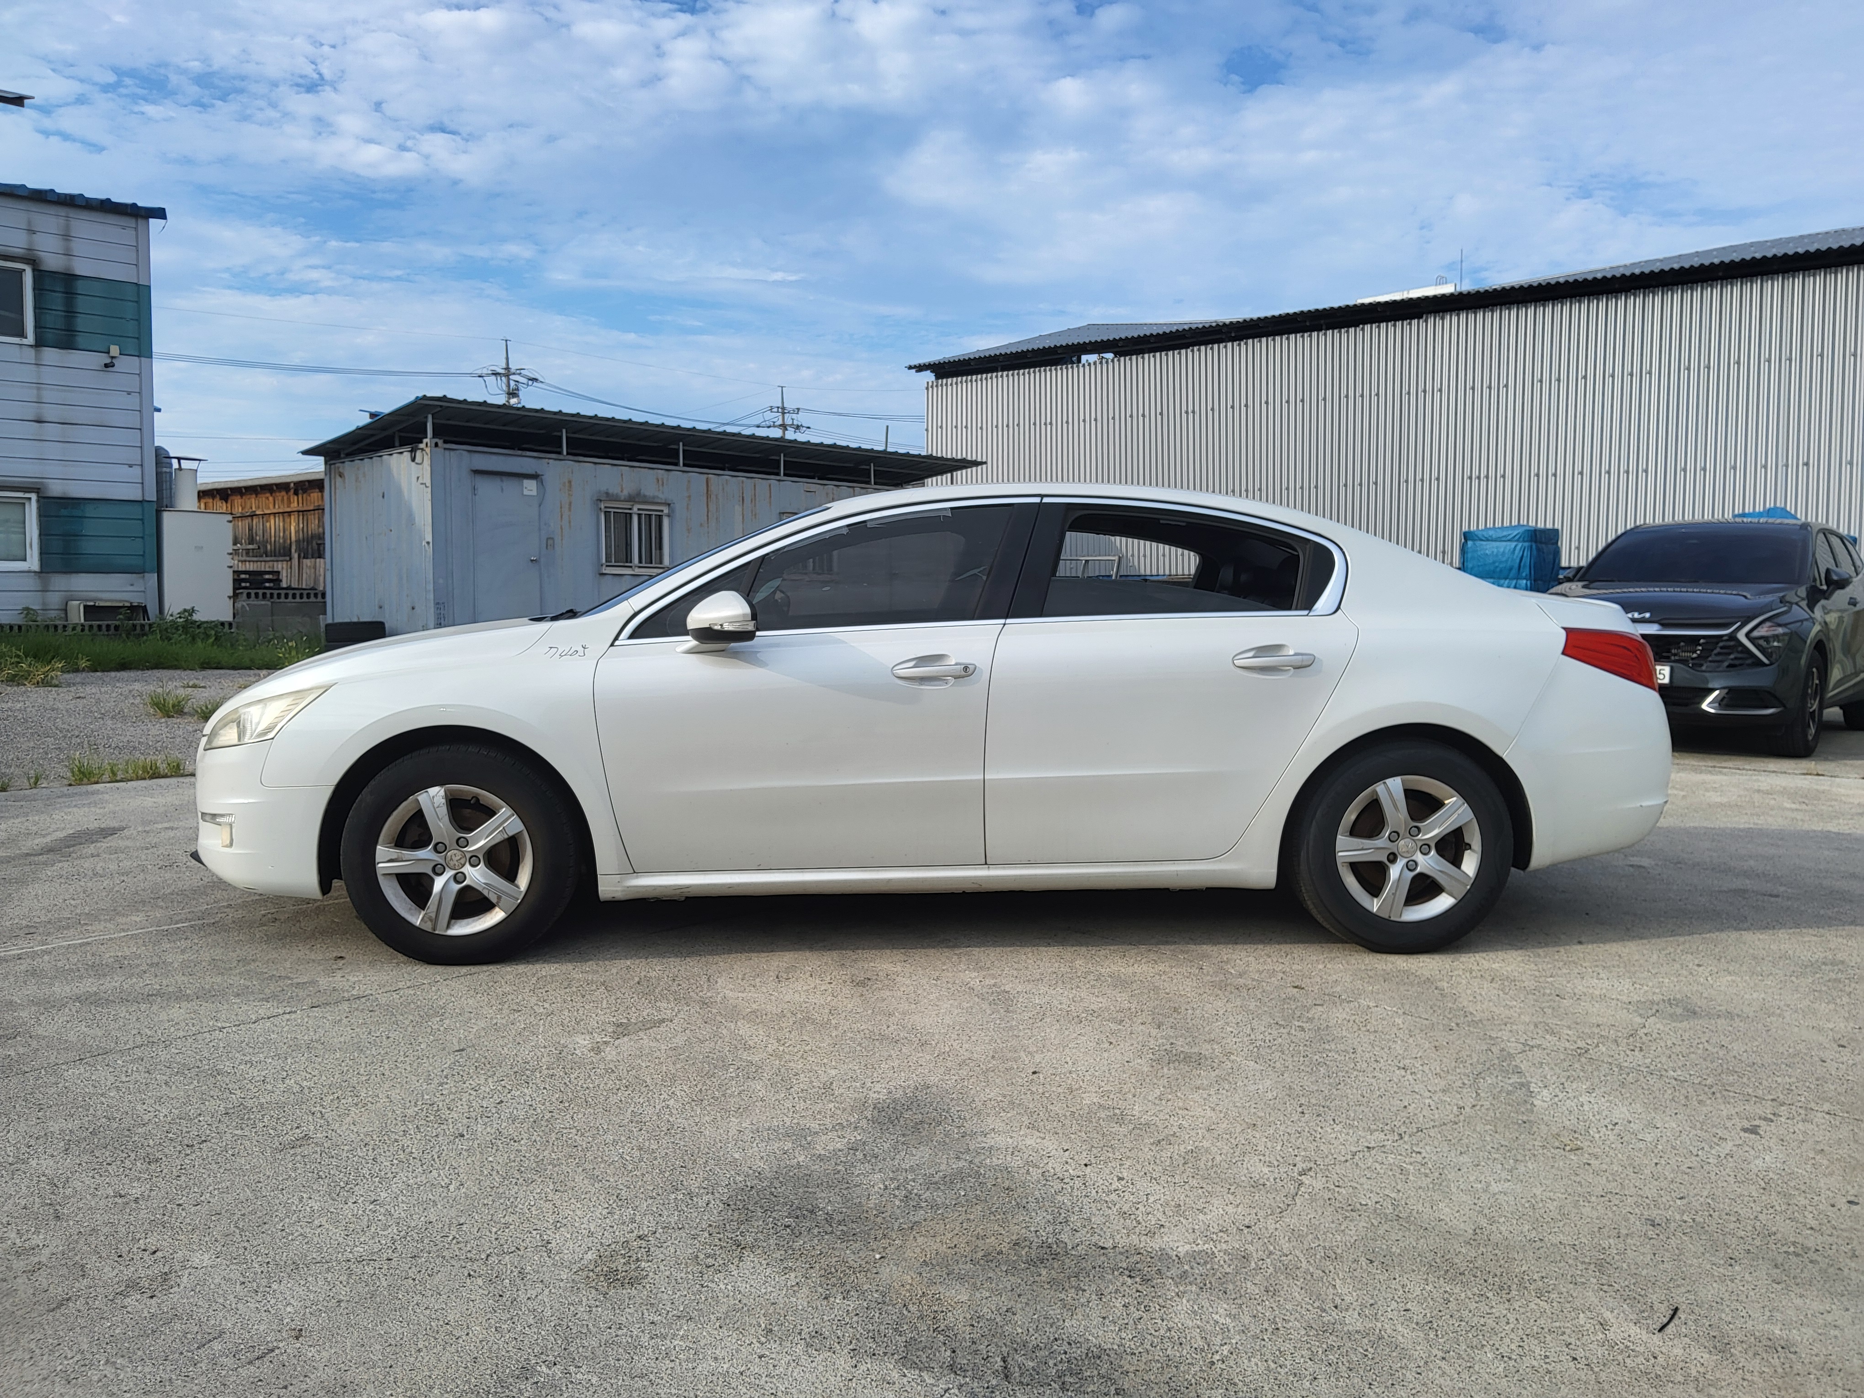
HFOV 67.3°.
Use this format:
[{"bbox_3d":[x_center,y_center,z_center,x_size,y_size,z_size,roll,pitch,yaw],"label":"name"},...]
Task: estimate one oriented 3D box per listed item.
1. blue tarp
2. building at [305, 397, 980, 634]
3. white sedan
[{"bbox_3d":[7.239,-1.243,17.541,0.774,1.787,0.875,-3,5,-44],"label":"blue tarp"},{"bbox_3d":[-3.652,-2.110,20.202,3.300,3.050,9.200,3,5,44],"label":"building"},{"bbox_3d":[-0.010,-0.006,4.968,4.790,1.456,1.860,0,3,-3],"label":"white sedan"}]

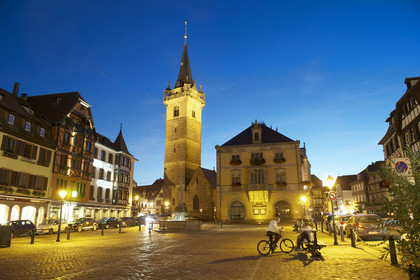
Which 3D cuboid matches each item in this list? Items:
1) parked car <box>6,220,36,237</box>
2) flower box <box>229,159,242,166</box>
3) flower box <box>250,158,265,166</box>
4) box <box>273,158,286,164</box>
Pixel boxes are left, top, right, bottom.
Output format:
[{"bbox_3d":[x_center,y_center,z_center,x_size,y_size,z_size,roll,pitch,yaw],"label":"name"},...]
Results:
[{"bbox_3d":[-18.344,8.287,26.012,1.680,1.430,4.000,-4,-15,14],"label":"parked car"},{"bbox_3d":[4.756,4.196,51.413,2.100,1.000,0.500,-3,-15,10],"label":"flower box"},{"bbox_3d":[8.723,4.067,50.723,2.700,1.200,0.500,-3,-15,10],"label":"flower box"},{"bbox_3d":[12.486,3.750,50.121,2.200,1.000,0.500,-3,-15,10],"label":"box"}]

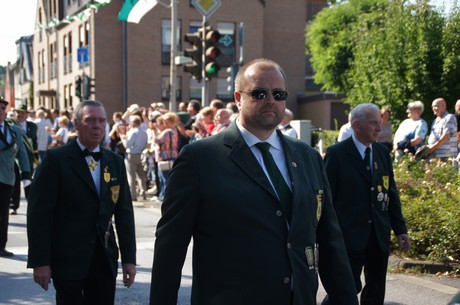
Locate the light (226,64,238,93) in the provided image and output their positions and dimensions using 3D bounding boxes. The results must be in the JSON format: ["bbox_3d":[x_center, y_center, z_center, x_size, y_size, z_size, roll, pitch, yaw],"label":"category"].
[{"bbox_3d":[0.083,-2.196,28.500,0.360,0.880,0.280,1,2,22],"label":"light"}]

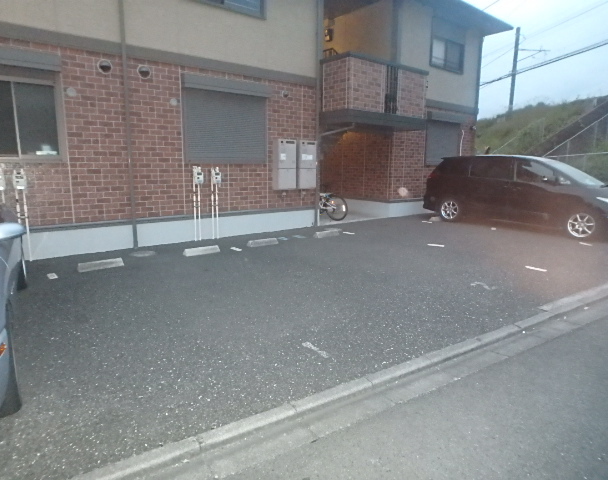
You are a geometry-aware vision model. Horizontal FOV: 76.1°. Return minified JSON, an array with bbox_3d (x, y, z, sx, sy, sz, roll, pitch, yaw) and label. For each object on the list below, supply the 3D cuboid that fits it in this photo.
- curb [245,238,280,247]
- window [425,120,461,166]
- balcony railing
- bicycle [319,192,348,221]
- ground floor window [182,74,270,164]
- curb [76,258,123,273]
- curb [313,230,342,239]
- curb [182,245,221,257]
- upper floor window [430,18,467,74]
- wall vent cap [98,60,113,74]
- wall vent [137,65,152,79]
[{"bbox_3d":[-0.725,0.031,6.860,0.576,0.110,0.140,-8,13,-37],"label":"curb"},{"bbox_3d":[4.139,-2.854,11.516,1.715,1.306,0.090,-8,13,-37],"label":"window"},{"bbox_3d":[1.699,-3.298,9.041,2.740,1.394,0.804,-8,13,-37],"label":"balcony railing"},{"bbox_3d":[0.478,-1.034,10.058,1.650,0.980,0.550,9,13,38],"label":"bicycle"},{"bbox_3d":[-1.390,-2.192,7.287,1.776,1.514,0.140,-8,13,-37],"label":"ground floor window"},{"bbox_3d":[-2.763,0.330,5.313,0.568,0.110,0.140,-8,13,-37],"label":"curb"},{"bbox_3d":[0.454,-0.139,7.739,0.612,0.110,0.140,-8,13,-37],"label":"curb"},{"bbox_3d":[-1.614,0.161,6.182,0.580,0.110,0.140,-8,13,-37],"label":"curb"},{"bbox_3d":[4.136,-5.486,10.992,1.688,1.273,0.130,-8,13,-37],"label":"upper floor window"},{"bbox_3d":[-3.020,-2.646,5.934,0.188,0.194,0.090,-8,13,-37],"label":"wall vent cap"},{"bbox_3d":[-2.565,-2.712,6.277,0.188,0.194,0.090,-8,13,-37],"label":"wall vent"}]

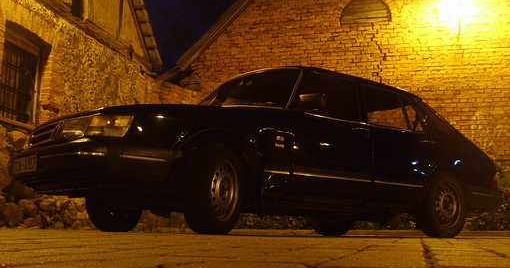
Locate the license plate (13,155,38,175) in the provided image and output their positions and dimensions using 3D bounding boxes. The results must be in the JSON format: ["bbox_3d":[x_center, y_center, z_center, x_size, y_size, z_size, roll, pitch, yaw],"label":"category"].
[{"bbox_3d":[-1.519,0.212,3.793,0.020,0.112,0.520,8,-12,-37],"label":"license plate"}]

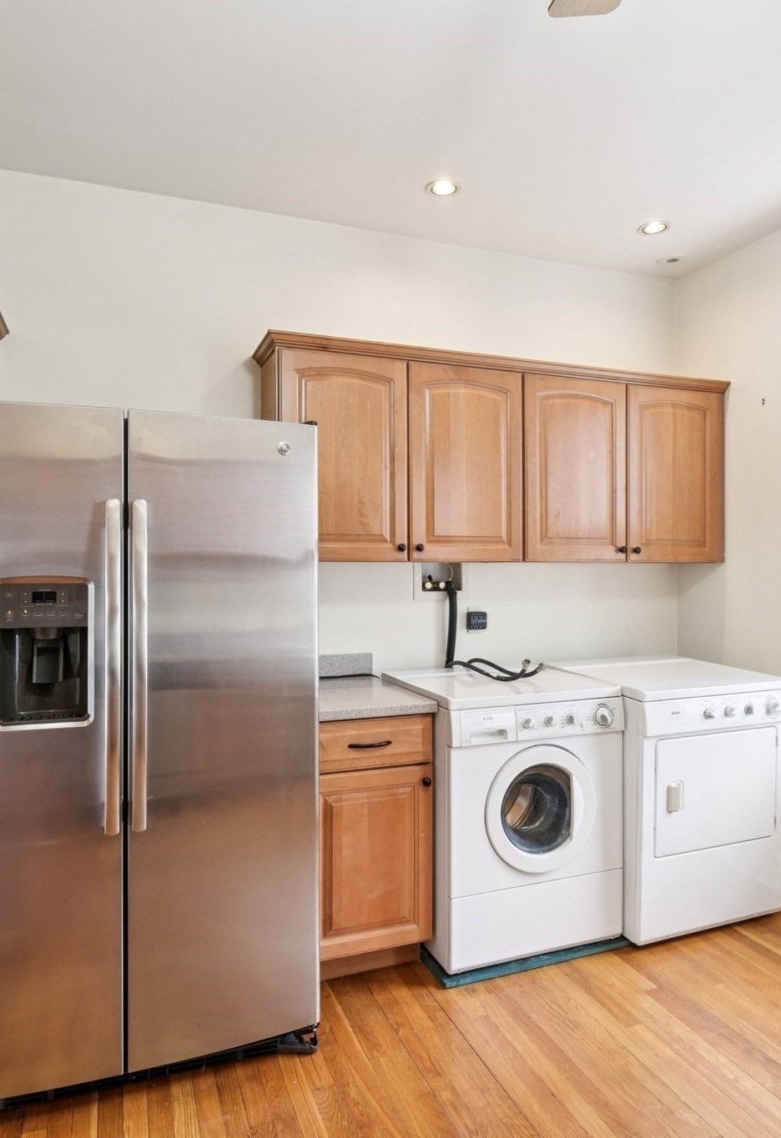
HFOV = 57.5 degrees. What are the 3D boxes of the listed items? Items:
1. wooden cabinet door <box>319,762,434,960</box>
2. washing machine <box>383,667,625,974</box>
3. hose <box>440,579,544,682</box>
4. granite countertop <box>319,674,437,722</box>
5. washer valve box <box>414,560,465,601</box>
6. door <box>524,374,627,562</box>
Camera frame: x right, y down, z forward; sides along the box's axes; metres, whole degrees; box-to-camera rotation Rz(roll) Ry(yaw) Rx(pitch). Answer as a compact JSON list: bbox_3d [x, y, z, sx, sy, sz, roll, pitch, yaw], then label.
[{"bbox_3d":[-0.067,0.948,2.311,0.431,0.586,0.025,0,0,-20],"label":"wooden cabinet door"},{"bbox_3d":[0.412,0.882,2.749,0.682,0.895,0.675,0,0,-20],"label":"washing machine"},{"bbox_3d":[0.429,0.240,2.955,0.315,0.390,0.410,0,0,-20],"label":"hose"},{"bbox_3d":[-0.171,0.463,2.593,0.460,0.038,0.655,0,0,-20],"label":"granite countertop"},{"bbox_3d":[0.211,0.052,3.125,0.245,0.164,0.080,0,0,-20],"label":"washer valve box"},{"bbox_3d":[0.773,-0.406,2.957,0.494,0.757,0.025,0,0,-20],"label":"door"}]

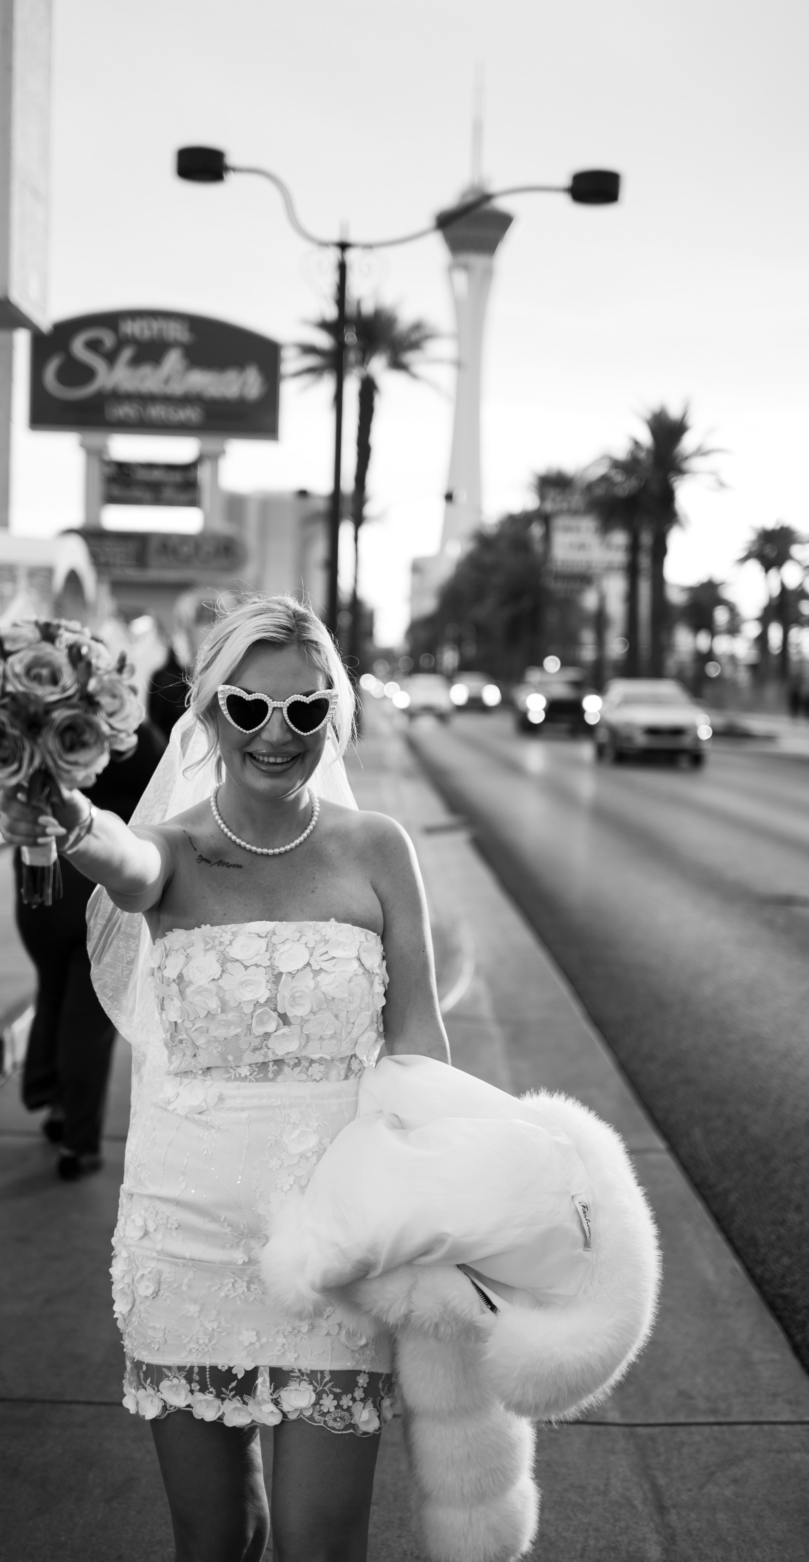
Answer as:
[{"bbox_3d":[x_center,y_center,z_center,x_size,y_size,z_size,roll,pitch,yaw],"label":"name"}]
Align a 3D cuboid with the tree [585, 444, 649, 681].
[{"bbox_3d":[8.935,-7.908,69.880,3.300,10.749,3.300,2,4,-2],"label":"tree"}]

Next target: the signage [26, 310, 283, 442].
[{"bbox_3d":[-6.528,-10.629,45.425,6.400,3.102,0.700,1,4,-6],"label":"signage"}]

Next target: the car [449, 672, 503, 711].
[{"bbox_3d":[2.887,-3.696,72.000,1.830,1.520,4.600,2,4,-1],"label":"car"}]

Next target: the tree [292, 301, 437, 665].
[{"bbox_3d":[-1.204,-7.609,49.593,4.300,11.977,4.300,2,4,-2],"label":"tree"}]

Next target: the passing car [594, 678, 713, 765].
[{"bbox_3d":[5.128,-1.261,37.038,1.870,1.620,4.600,2,4,-2],"label":"passing car"}]

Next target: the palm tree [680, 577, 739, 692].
[{"bbox_3d":[15.764,-7.137,90.000,3.100,6.600,3.100,2,4,-1],"label":"palm tree"}]

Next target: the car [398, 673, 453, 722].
[{"bbox_3d":[0.682,-2.771,57.000,1.830,1.520,4.600,2,4,-1],"label":"car"}]

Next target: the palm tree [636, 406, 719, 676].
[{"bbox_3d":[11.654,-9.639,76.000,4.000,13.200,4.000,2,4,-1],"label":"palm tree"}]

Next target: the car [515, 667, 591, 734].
[{"bbox_3d":[4.227,-2.239,49.282,2.030,1.930,5.400,2,4,-2],"label":"car"}]

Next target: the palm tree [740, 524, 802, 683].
[{"bbox_3d":[18.441,-8.008,86.154,3.200,9.408,3.200,2,4,-2],"label":"palm tree"}]

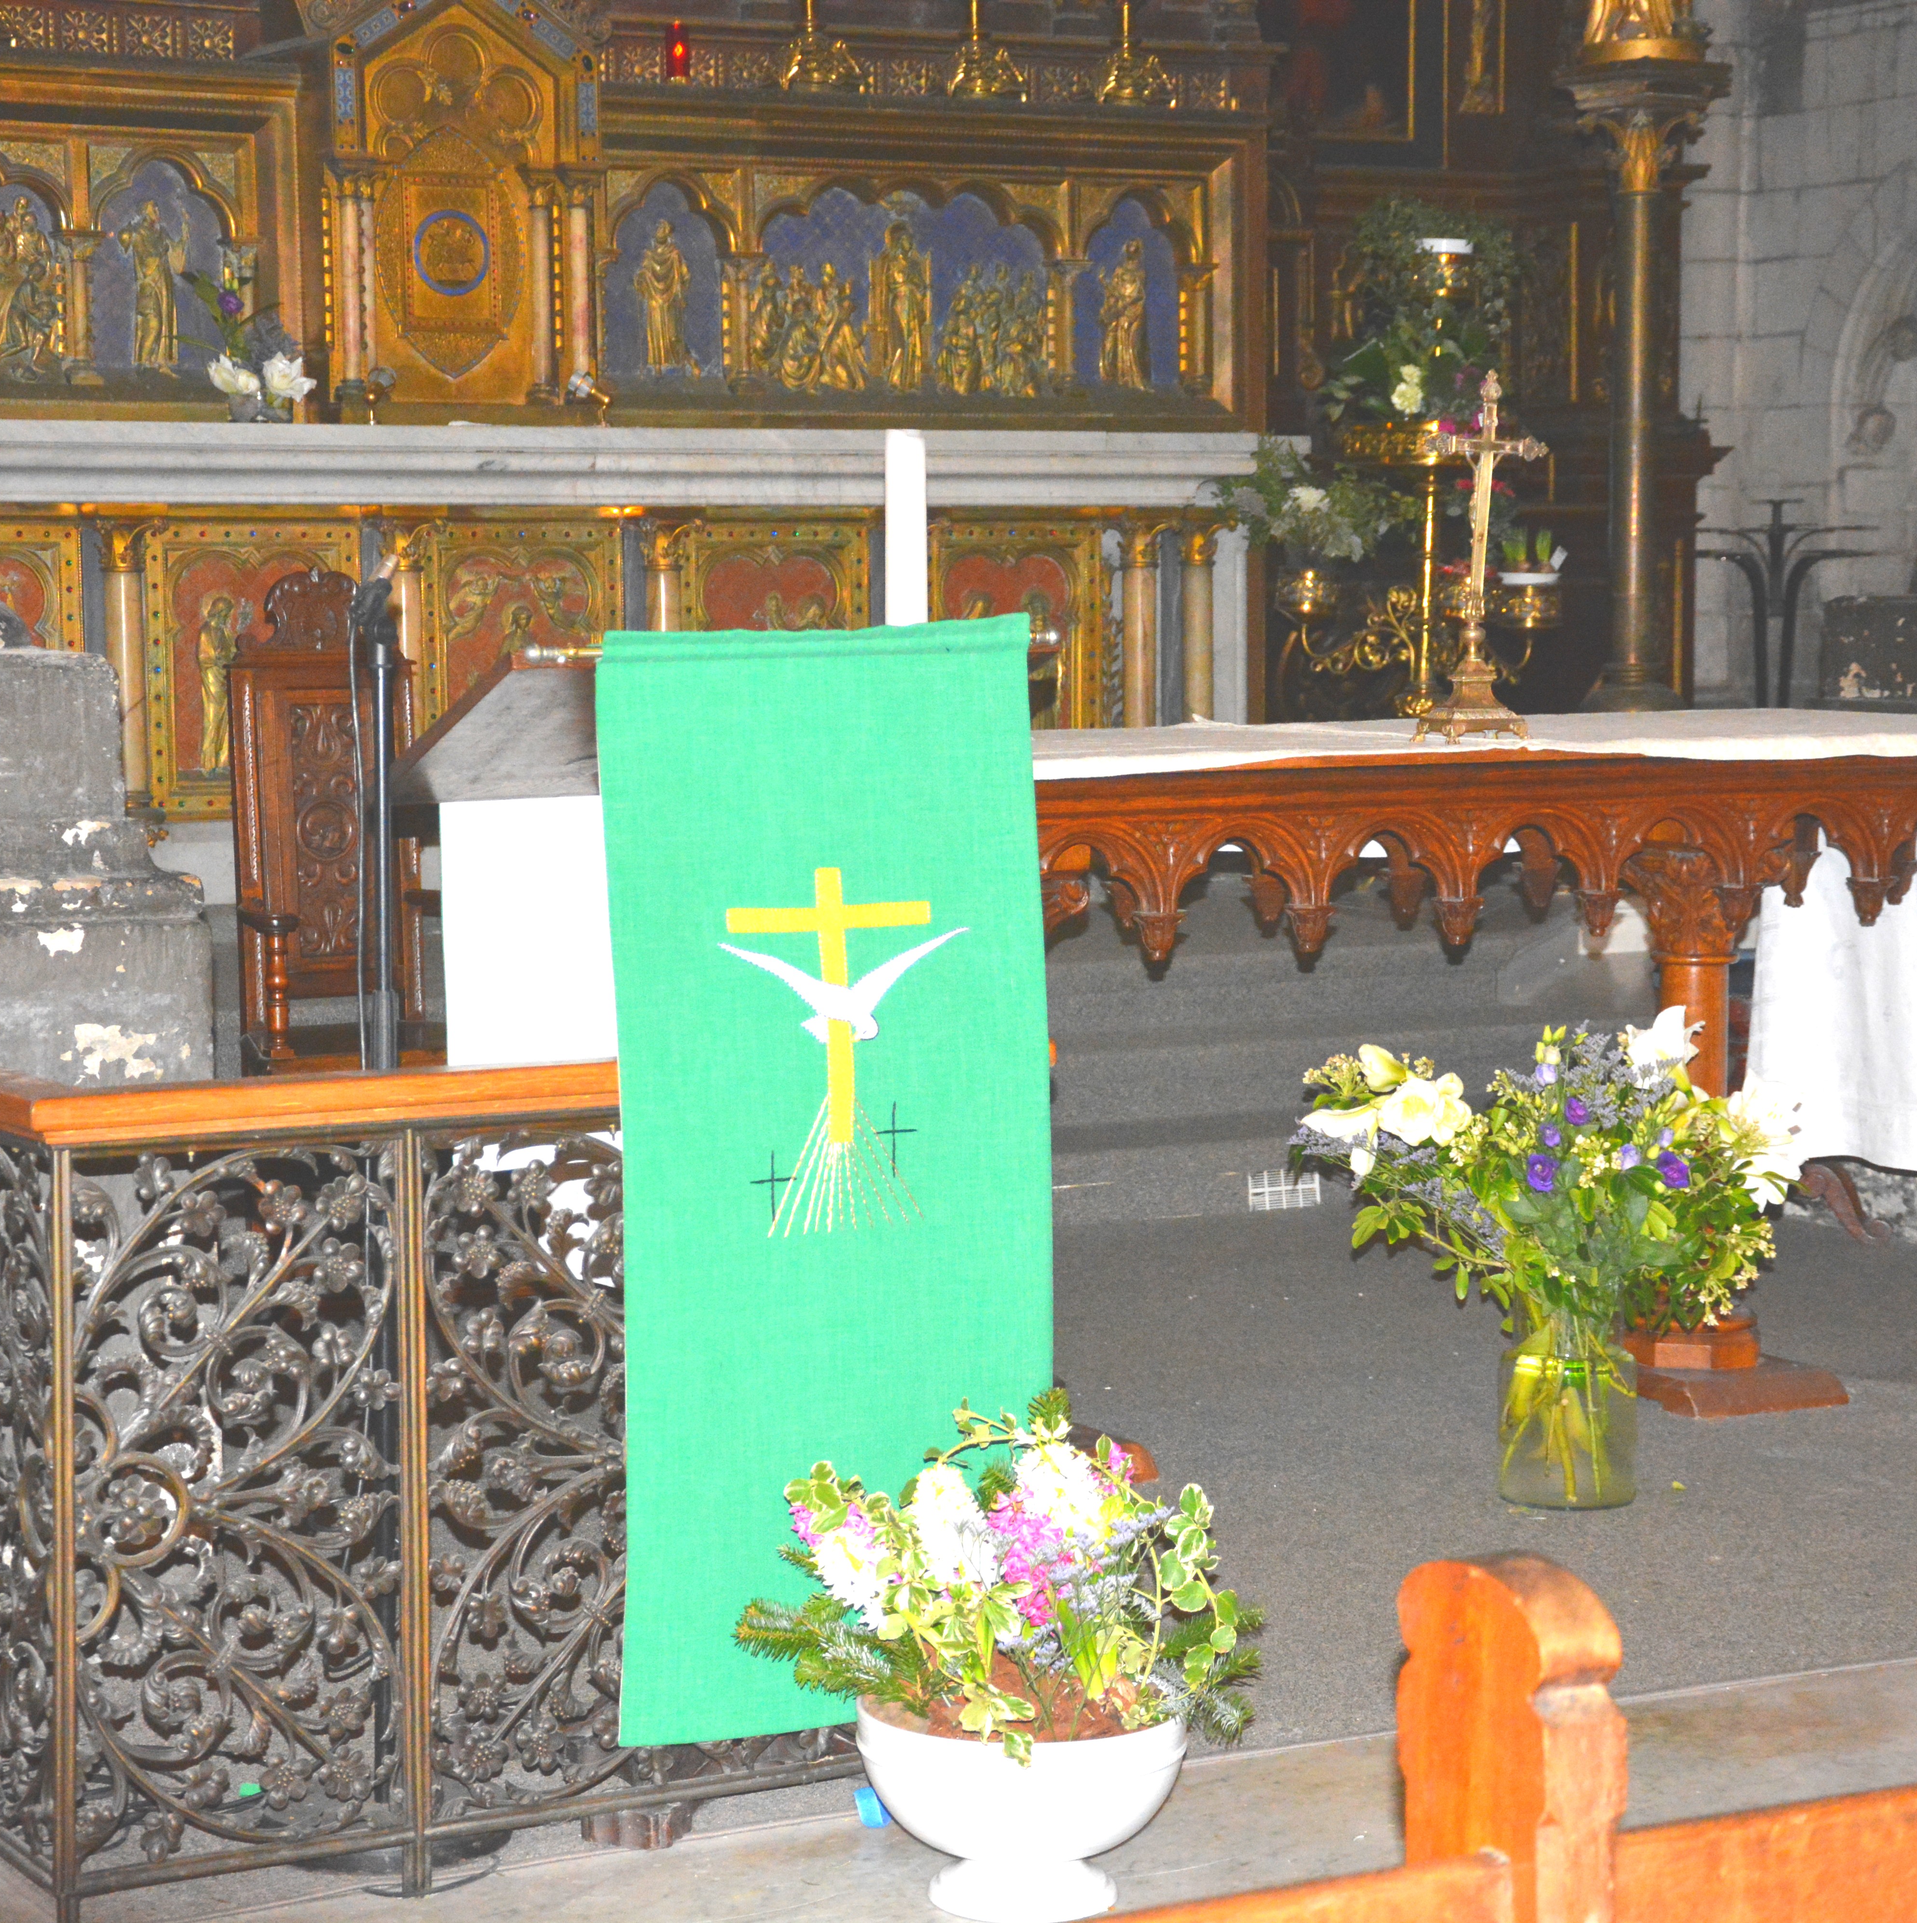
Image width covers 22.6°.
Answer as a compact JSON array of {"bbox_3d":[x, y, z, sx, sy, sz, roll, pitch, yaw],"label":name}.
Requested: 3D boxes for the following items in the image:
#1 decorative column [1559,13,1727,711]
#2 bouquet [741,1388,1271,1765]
[{"bbox_3d":[1.609,-1.389,11.348,0.310,1.659,0.310,-3,6,-29],"label":"decorative column"},{"bbox_3d":[0.037,0.569,4.522,0.480,0.322,0.400,-1,5,-15],"label":"bouquet"}]

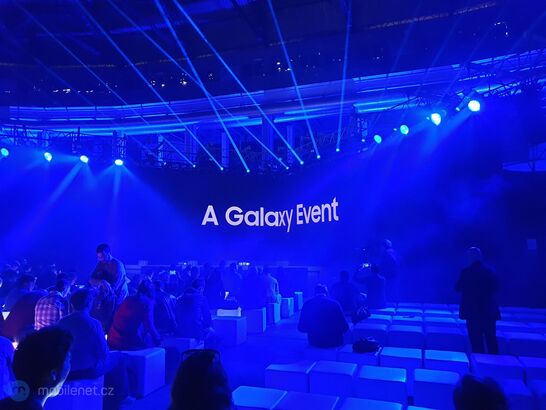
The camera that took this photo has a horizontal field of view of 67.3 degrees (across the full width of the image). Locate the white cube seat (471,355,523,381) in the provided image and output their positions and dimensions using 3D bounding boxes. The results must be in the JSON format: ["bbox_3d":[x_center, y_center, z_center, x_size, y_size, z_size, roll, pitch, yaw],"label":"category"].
[{"bbox_3d":[2.532,1.991,4.639,0.450,0.460,0.440,-3,-7,19],"label":"white cube seat"}]

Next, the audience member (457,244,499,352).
[{"bbox_3d":[2.742,1.414,5.388,0.570,1.730,0.350,-2,-5,10],"label":"audience member"}]

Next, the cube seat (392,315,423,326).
[{"bbox_3d":[2.373,2.232,7.207,0.460,0.450,0.440,-3,-6,20],"label":"cube seat"}]

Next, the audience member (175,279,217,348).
[{"bbox_3d":[-1.110,1.788,6.381,0.520,1.300,0.820,-3,-7,19],"label":"audience member"}]

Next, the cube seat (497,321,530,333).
[{"bbox_3d":[3.822,2.155,6.615,0.460,0.450,0.440,-3,-6,20],"label":"cube seat"}]

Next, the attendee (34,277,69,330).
[{"bbox_3d":[-3.596,1.809,6.776,0.520,1.270,0.750,-5,-7,42],"label":"attendee"}]

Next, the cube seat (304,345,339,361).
[{"bbox_3d":[0.659,2.028,5.267,0.450,0.450,0.450,-3,-5,19],"label":"cube seat"}]

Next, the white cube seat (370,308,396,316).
[{"bbox_3d":[2.106,2.255,7.870,0.450,0.460,0.440,-3,-7,19],"label":"white cube seat"}]

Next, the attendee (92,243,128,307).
[{"bbox_3d":[-2.573,1.518,6.398,0.450,1.780,0.580,4,-7,-45],"label":"attendee"}]

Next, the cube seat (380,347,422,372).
[{"bbox_3d":[1.560,2.036,4.976,0.450,0.460,0.440,-3,-7,19],"label":"cube seat"}]

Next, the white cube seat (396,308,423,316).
[{"bbox_3d":[2.562,2.203,7.673,0.450,0.450,0.450,-3,-5,19],"label":"white cube seat"}]

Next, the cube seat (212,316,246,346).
[{"bbox_3d":[-0.777,2.312,7.572,0.460,0.450,0.440,-3,-6,19],"label":"cube seat"}]

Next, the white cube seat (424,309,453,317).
[{"bbox_3d":[3.154,2.278,7.827,0.460,0.450,0.440,-3,-6,20],"label":"white cube seat"}]

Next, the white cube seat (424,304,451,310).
[{"bbox_3d":[3.267,2.287,8.258,0.450,0.460,0.440,-3,-7,19],"label":"white cube seat"}]

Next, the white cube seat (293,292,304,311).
[{"bbox_3d":[0.504,2.482,10.599,0.450,0.450,0.450,-3,-5,19],"label":"white cube seat"}]

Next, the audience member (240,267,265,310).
[{"bbox_3d":[-0.386,1.924,8.478,0.540,1.287,0.680,-2,-5,18],"label":"audience member"}]

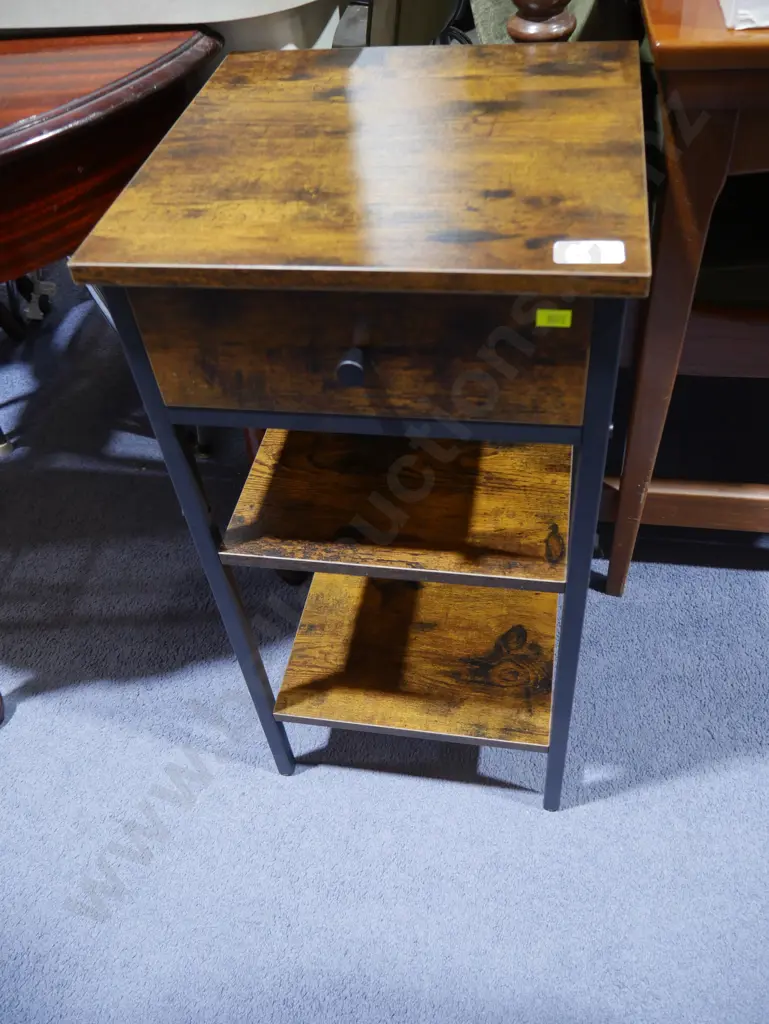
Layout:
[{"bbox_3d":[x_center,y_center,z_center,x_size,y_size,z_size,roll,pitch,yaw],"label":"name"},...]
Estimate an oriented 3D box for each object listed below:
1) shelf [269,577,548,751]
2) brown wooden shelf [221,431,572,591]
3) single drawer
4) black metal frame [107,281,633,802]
[{"bbox_3d":[0.058,0.116,1.035,0.304,0.016,0.355,4,47,11],"label":"shelf"},{"bbox_3d":[0.033,-0.076,0.835,0.304,0.016,0.355,4,47,11],"label":"brown wooden shelf"},{"bbox_3d":[0.006,-0.189,0.583,0.270,0.095,0.296,4,47,11],"label":"single drawer"},{"bbox_3d":[0.035,-0.020,0.801,0.306,0.650,0.312,4,47,11],"label":"black metal frame"}]

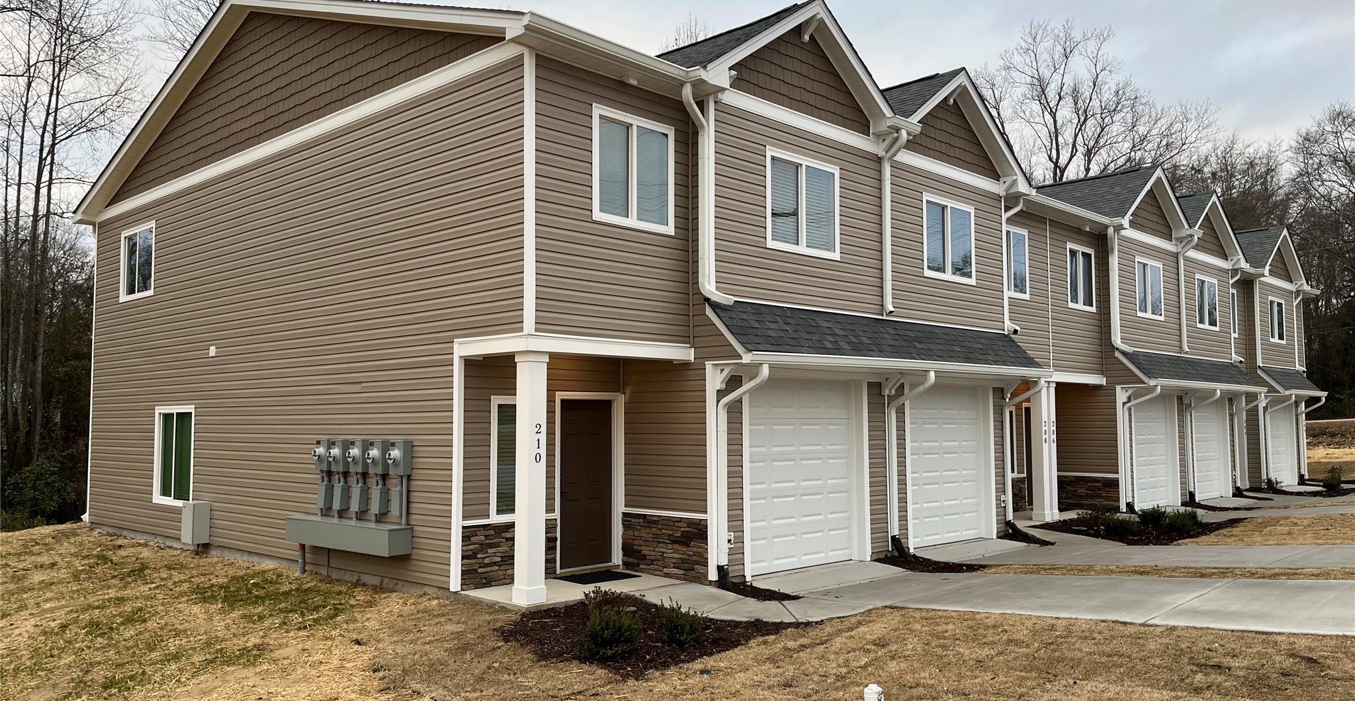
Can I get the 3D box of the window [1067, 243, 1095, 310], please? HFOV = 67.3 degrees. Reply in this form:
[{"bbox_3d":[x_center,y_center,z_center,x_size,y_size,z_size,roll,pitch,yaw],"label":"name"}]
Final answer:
[{"bbox_3d":[8.224,-1.467,20.667,0.090,1.290,1.330,-4,-5,43],"label":"window"}]

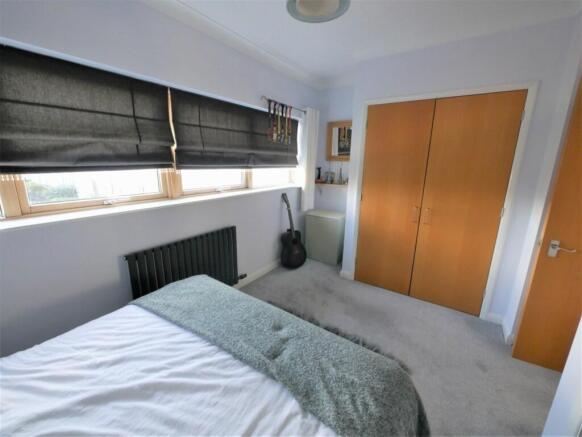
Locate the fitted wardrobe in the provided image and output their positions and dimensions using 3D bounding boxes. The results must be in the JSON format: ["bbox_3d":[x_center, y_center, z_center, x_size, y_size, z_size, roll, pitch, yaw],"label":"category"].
[{"bbox_3d":[1.479,-0.165,2.595,1.240,2.000,0.600,10,17,36],"label":"fitted wardrobe"}]

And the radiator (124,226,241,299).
[{"bbox_3d":[-0.927,0.496,2.237,0.080,0.640,1.040,10,17,36],"label":"radiator"}]

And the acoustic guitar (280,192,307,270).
[{"bbox_3d":[-0.002,0.177,3.252,0.125,1.030,0.400,-10,0,41],"label":"acoustic guitar"}]

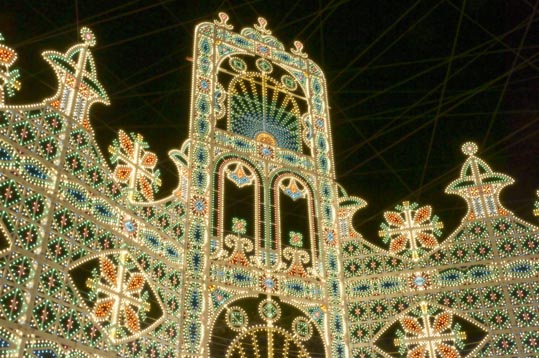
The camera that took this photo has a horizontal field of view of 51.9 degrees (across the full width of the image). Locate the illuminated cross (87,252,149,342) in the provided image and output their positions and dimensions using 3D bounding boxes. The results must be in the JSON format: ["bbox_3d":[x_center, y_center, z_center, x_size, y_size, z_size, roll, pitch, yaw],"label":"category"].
[{"bbox_3d":[-3.462,2.692,12.882,0.150,2.180,2.040,-17,-35,24],"label":"illuminated cross"}]

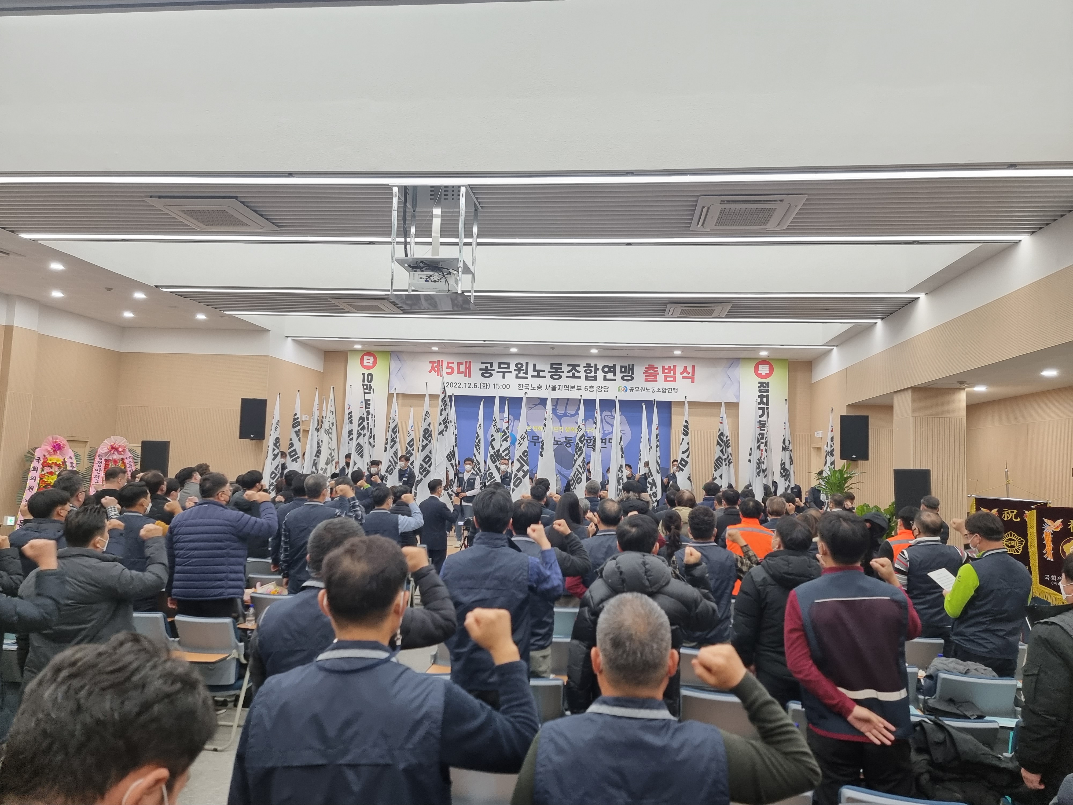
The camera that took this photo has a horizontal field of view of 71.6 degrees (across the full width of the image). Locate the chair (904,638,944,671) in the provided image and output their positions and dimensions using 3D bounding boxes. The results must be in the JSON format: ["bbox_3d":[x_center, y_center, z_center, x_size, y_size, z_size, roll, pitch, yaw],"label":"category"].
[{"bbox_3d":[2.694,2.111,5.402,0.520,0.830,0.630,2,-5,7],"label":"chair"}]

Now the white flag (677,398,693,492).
[{"bbox_3d":[2.918,0.905,14.638,0.360,2.000,0.270,2,-5,7],"label":"white flag"}]

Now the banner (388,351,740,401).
[{"bbox_3d":[0.512,-0.587,16.838,7.970,0.970,0.020,2,-5,7],"label":"banner"}]

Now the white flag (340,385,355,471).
[{"bbox_3d":[-3.963,0.539,15.388,0.300,1.800,0.220,2,-5,7],"label":"white flag"}]

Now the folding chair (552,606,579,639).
[{"bbox_3d":[0.183,2.010,5.955,0.530,0.830,0.560,2,-5,7],"label":"folding chair"}]

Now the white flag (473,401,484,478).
[{"bbox_3d":[-1.215,0.828,15.237,0.270,1.750,0.200,2,-5,7],"label":"white flag"}]

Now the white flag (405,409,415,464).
[{"bbox_3d":[-2.577,1.039,15.000,0.330,1.950,0.280,2,-5,7],"label":"white flag"}]

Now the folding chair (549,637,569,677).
[{"bbox_3d":[0.031,1.920,4.951,0.540,0.820,0.580,2,-5,7],"label":"folding chair"}]

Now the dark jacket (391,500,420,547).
[{"bbox_3d":[-1.441,1.314,7.500,0.510,0.670,0.350,1,-5,15],"label":"dark jacket"}]

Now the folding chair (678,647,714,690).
[{"bbox_3d":[0.987,1.948,4.817,0.530,0.830,0.560,2,-5,7],"label":"folding chair"}]

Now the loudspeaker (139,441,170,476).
[{"bbox_3d":[-5.755,0.945,11.169,0.440,0.720,0.400,4,-5,-19],"label":"loudspeaker"}]

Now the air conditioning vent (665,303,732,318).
[{"bbox_3d":[2.487,-1.399,11.518,0.950,0.080,0.950,2,-5,7],"label":"air conditioning vent"}]

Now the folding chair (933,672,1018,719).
[{"bbox_3d":[2.465,1.959,4.360,0.540,0.820,0.580,1,-5,9],"label":"folding chair"}]

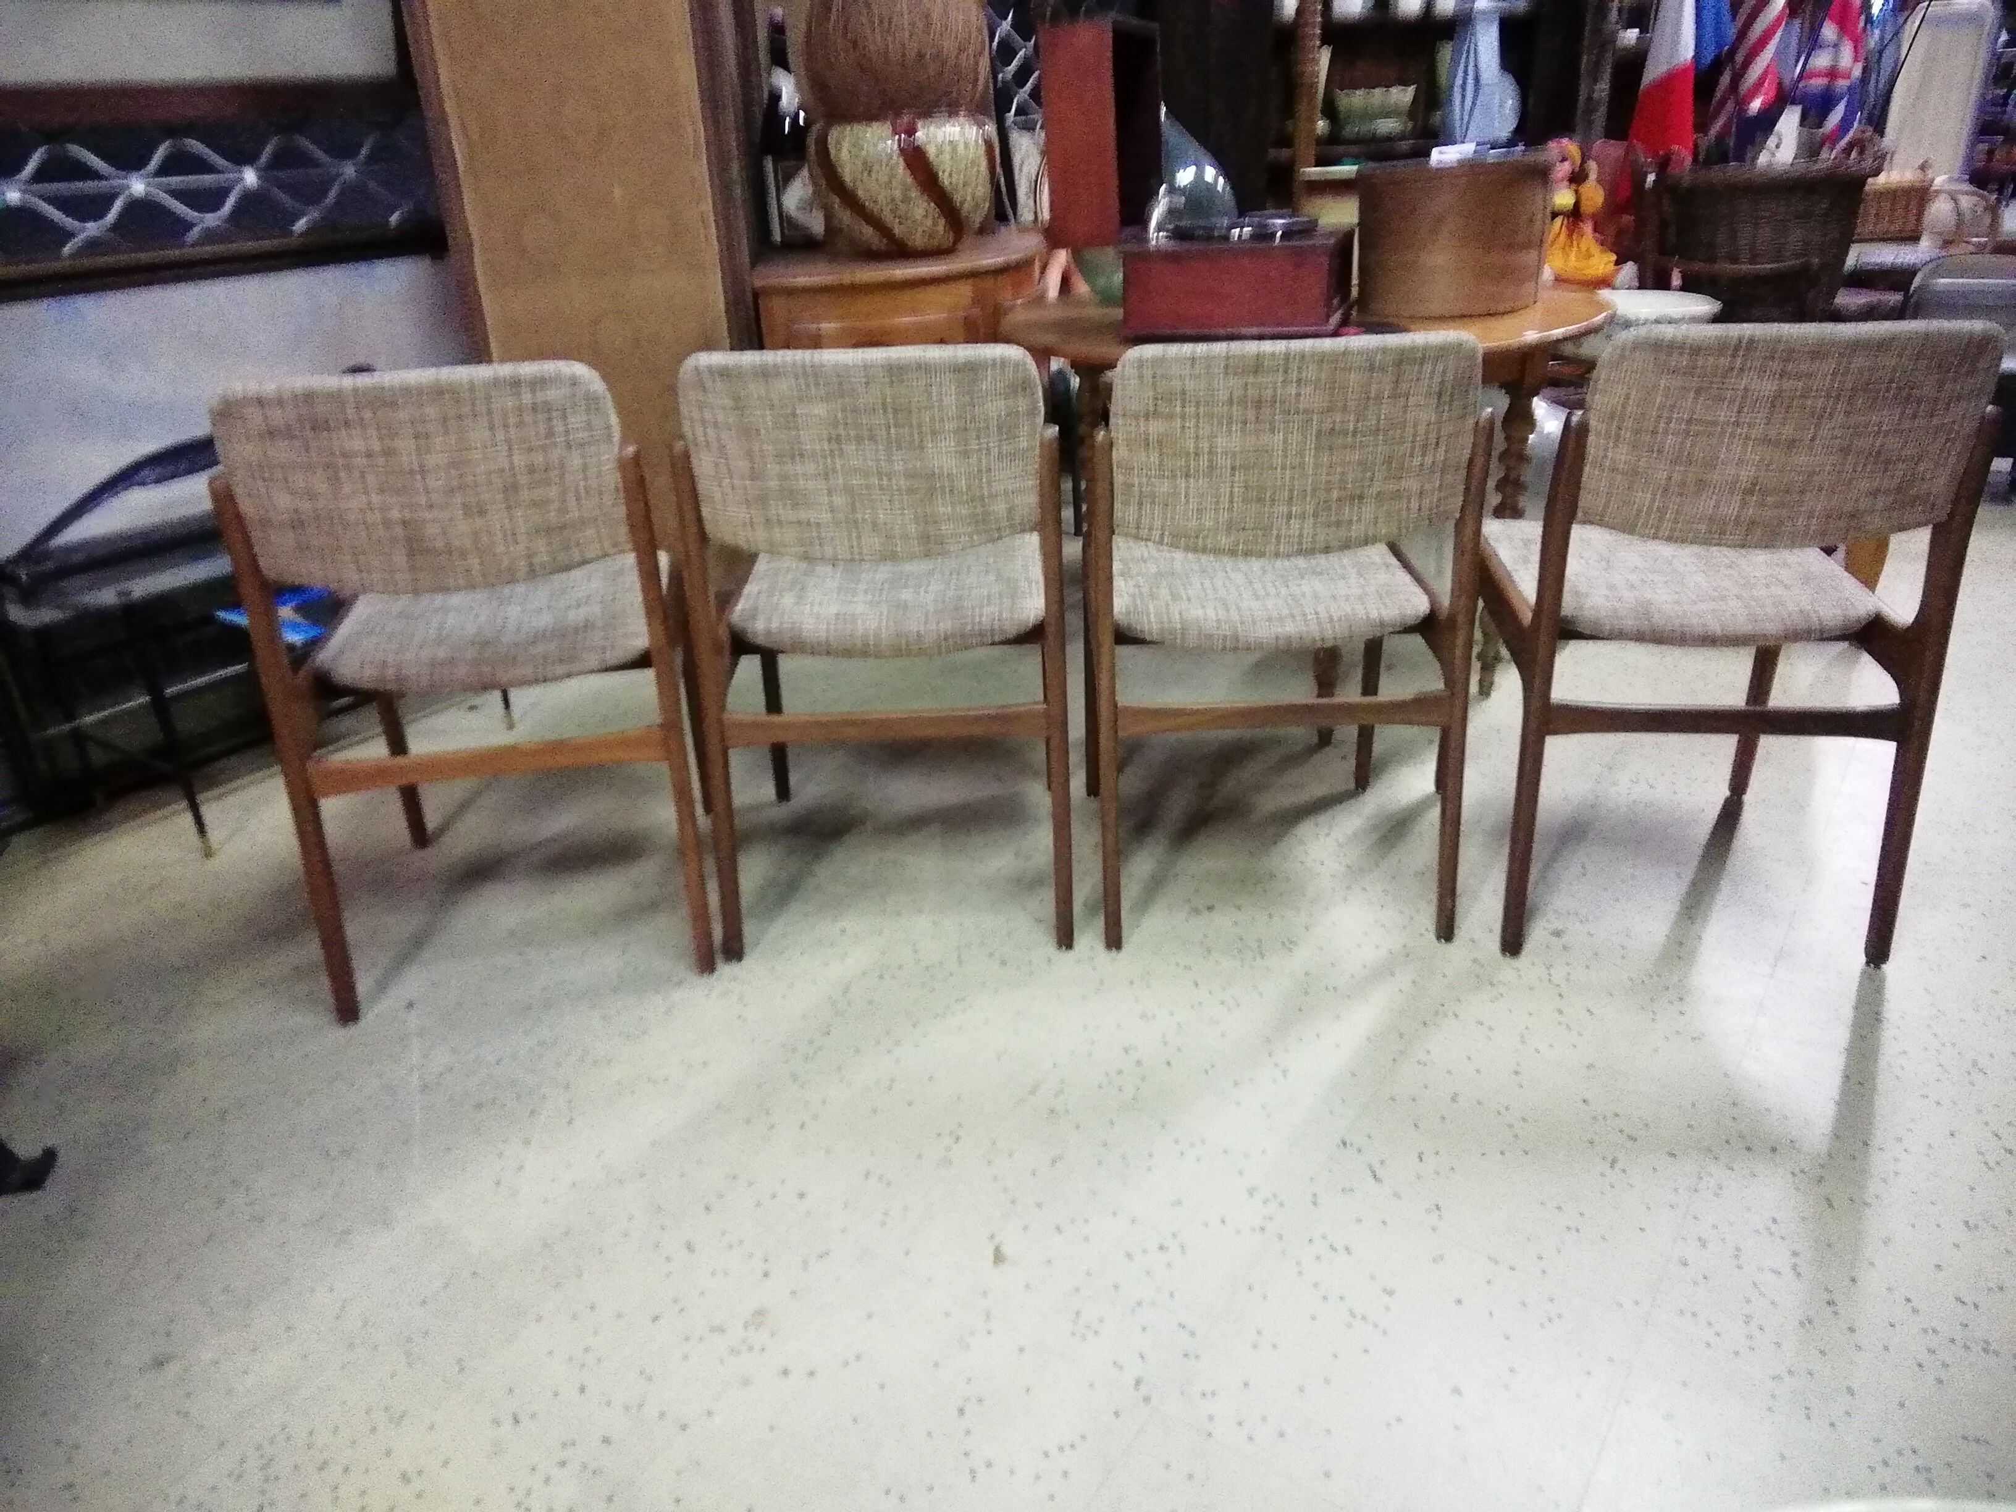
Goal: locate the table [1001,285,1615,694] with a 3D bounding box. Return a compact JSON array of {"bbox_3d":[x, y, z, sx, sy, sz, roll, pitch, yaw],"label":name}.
[{"bbox_3d":[0.509,-0.431,2.521,1.010,0.722,1.010,-2,24,0],"label":"table"}]

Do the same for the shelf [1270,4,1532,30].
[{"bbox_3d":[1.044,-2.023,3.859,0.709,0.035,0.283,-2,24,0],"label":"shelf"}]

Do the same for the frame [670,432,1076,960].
[{"bbox_3d":[-0.160,-0.152,1.984,0.489,0.707,0.528,-2,24,1],"label":"frame"}]

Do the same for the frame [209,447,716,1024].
[{"bbox_3d":[-0.686,-0.101,1.916,0.489,0.707,0.528,-6,25,-9],"label":"frame"}]

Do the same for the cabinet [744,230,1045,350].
[{"bbox_3d":[-0.194,-0.663,3.023,0.596,0.778,0.626,-3,24,-3],"label":"cabinet"}]

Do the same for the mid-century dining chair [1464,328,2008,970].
[{"bbox_3d":[0.906,-0.200,1.883,0.491,0.803,0.540,0,25,6],"label":"mid-century dining chair"}]

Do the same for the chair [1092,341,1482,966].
[{"bbox_3d":[0.351,-0.207,1.944,0.491,0.803,0.540,-2,24,1],"label":"chair"}]

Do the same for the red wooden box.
[{"bbox_3d":[0.354,-0.751,2.200,0.323,0.136,0.288,3,25,11],"label":"red wooden box"}]

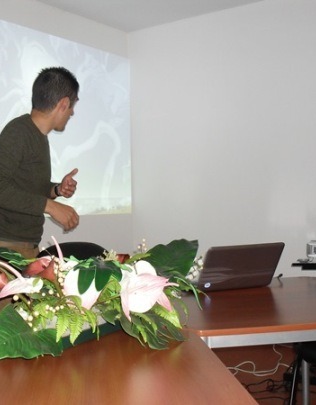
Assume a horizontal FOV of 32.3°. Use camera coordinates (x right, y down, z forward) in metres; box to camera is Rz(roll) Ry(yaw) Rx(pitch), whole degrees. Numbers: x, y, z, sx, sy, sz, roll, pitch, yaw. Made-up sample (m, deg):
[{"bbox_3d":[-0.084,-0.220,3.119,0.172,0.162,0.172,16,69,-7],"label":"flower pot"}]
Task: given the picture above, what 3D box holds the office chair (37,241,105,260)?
[{"bbox_3d":[-0.360,0.650,2.520,0.580,0.920,0.580,-1,2,-16],"label":"office chair"}]

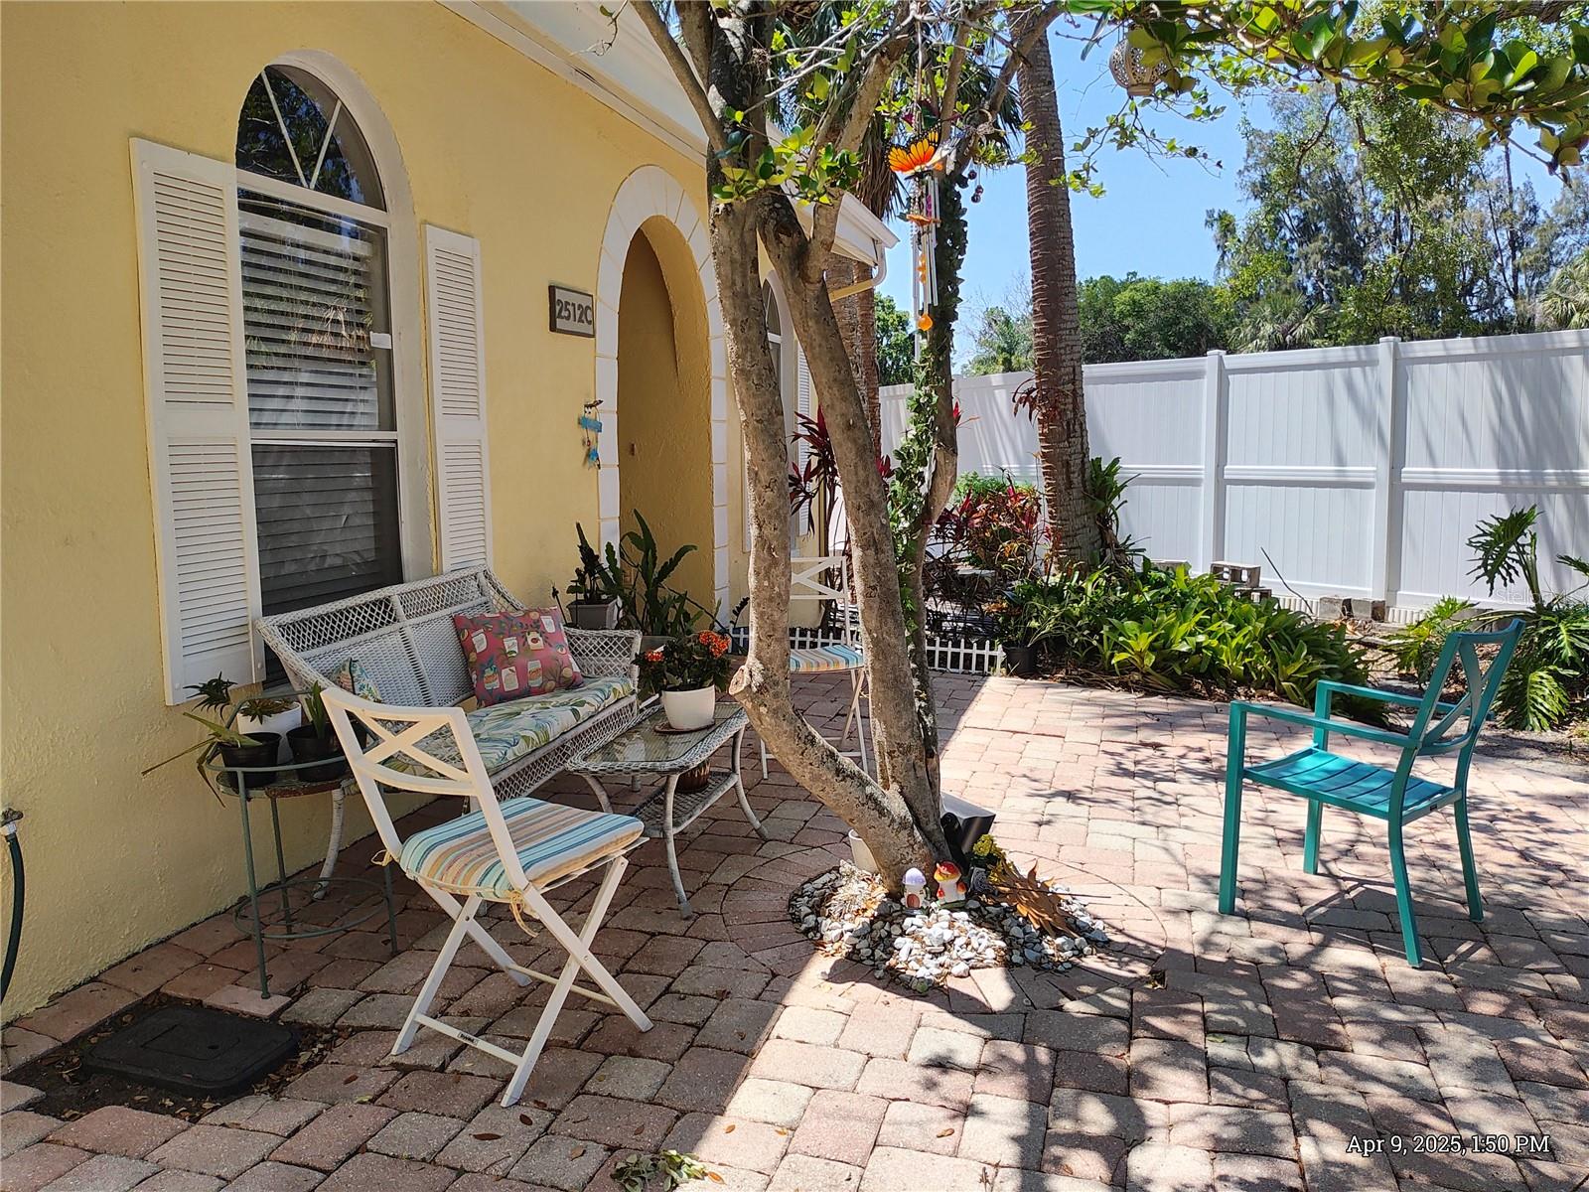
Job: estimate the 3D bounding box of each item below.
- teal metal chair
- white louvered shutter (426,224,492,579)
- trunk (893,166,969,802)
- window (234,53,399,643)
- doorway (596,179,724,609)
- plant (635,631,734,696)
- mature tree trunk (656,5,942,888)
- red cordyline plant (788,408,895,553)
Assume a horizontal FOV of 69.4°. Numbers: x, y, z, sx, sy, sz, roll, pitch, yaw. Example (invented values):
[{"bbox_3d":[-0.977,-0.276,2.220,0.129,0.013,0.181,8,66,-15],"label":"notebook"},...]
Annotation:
[{"bbox_3d":[1.628,0.490,3.246,0.544,0.881,0.578,-7,10,-43],"label":"teal metal chair"},{"bbox_3d":[-1.278,-0.626,4.406,0.033,1.482,0.340,2,8,17],"label":"white louvered shutter"},{"bbox_3d":[0.414,-0.316,3.594,0.204,1.904,0.231,0,8,0],"label":"trunk"},{"bbox_3d":[-1.545,-0.729,3.754,0.120,1.930,0.850,2,8,17],"label":"window"},{"bbox_3d":[-0.793,-0.896,6.398,0.272,2.807,1.768,2,8,17],"label":"doorway"},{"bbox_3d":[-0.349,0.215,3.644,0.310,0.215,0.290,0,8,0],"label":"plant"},{"bbox_3d":[0.019,-0.361,3.423,0.775,2.475,0.517,0,8,0],"label":"mature tree trunk"},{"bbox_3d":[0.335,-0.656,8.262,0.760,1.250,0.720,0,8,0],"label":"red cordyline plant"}]

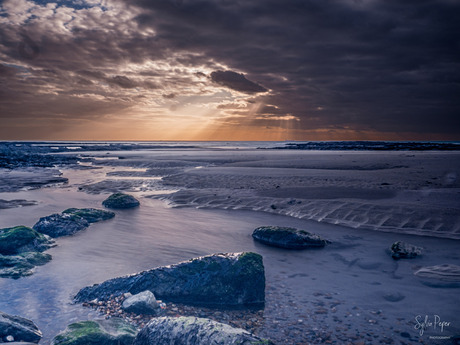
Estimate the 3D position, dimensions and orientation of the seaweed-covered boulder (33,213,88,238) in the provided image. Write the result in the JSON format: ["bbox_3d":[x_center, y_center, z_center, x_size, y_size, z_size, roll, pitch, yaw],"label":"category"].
[{"bbox_3d":[-2.275,0.703,5.040,0.716,0.308,0.429,-2,5,-25],"label":"seaweed-covered boulder"}]

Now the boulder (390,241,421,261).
[{"bbox_3d":[1.906,0.836,4.017,0.313,0.196,0.235,0,5,0],"label":"boulder"}]

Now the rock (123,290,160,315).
[{"bbox_3d":[-0.670,0.966,2.787,0.262,0.145,0.197,-1,5,-10],"label":"rock"}]

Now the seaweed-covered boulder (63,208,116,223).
[{"bbox_3d":[-2.253,0.684,5.991,0.814,0.185,0.407,-2,5,-25],"label":"seaweed-covered boulder"}]

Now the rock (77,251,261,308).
[{"bbox_3d":[-0.465,0.848,3.083,1.460,0.370,0.550,0,5,0],"label":"rock"}]

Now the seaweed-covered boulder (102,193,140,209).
[{"bbox_3d":[-2.088,0.534,7.167,0.700,0.287,0.525,0,5,0],"label":"seaweed-covered boulder"}]

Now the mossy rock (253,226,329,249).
[{"bbox_3d":[0.741,0.790,4.617,0.934,0.206,0.467,2,5,18],"label":"mossy rock"}]

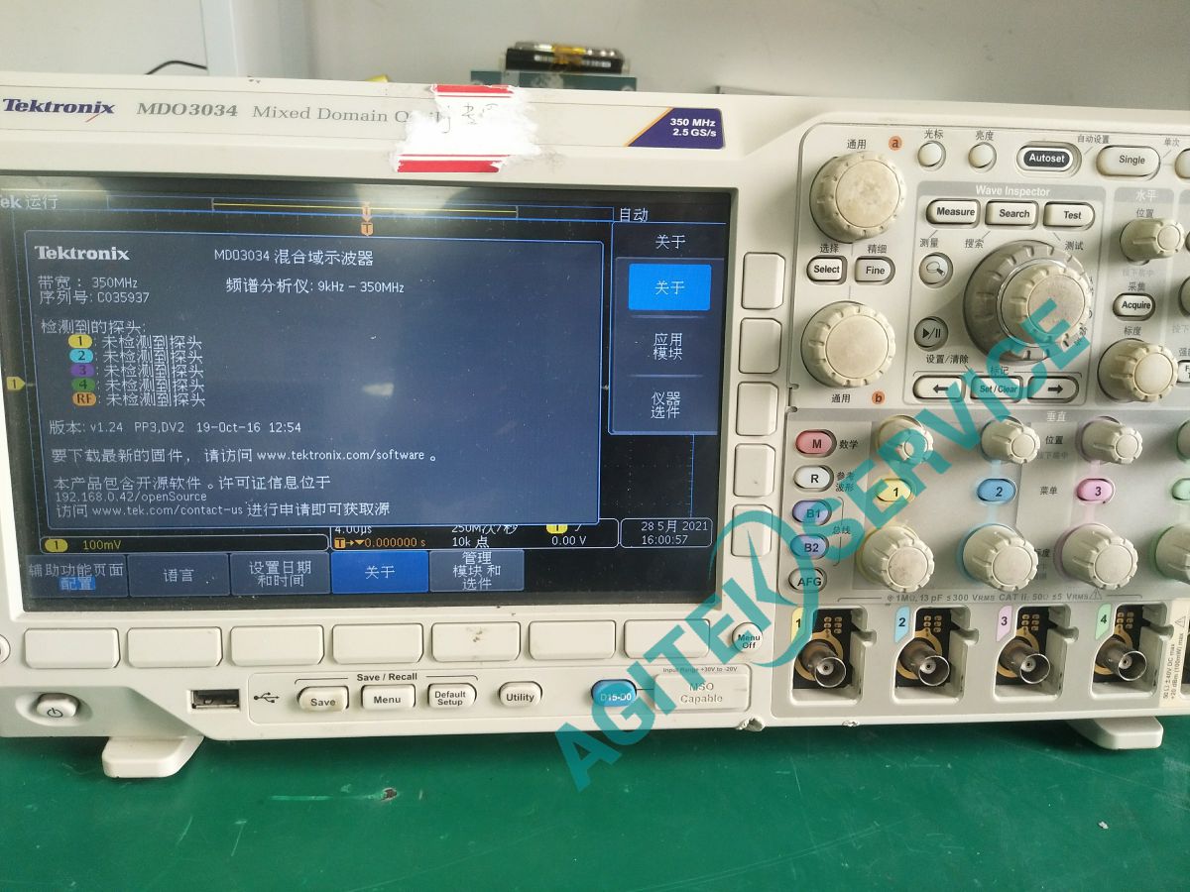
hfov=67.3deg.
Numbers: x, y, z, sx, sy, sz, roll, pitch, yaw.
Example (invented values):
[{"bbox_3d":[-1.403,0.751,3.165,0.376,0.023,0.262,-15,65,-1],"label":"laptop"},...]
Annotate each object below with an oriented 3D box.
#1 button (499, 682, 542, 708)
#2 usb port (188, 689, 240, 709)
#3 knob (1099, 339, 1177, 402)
[{"bbox_3d":[-0.022,0.074,0.267,0.013,0.007,0.003,0,9,-4],"label":"button"},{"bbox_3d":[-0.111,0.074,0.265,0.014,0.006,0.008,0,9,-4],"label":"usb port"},{"bbox_3d":[0.160,-0.022,0.262,0.019,0.019,0.011,0,9,-4],"label":"knob"}]

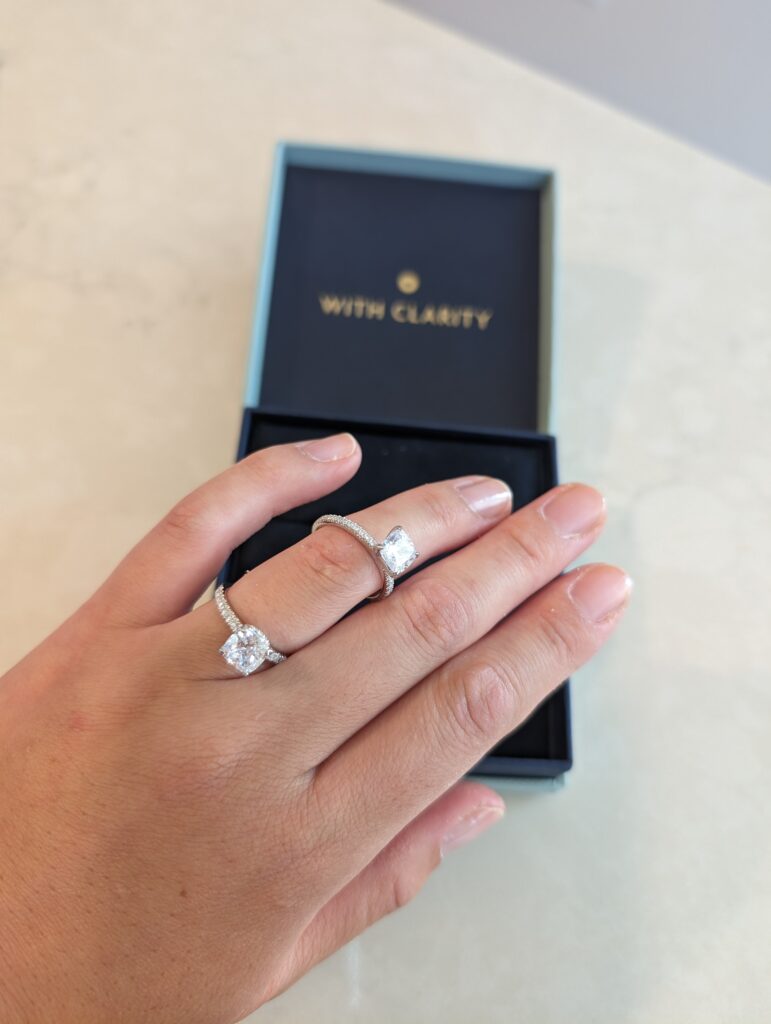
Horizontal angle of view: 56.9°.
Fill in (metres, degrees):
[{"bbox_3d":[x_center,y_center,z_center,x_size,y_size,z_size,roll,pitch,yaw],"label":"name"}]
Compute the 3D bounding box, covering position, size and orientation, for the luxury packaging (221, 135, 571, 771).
[{"bbox_3d":[0.004,-0.024,0.216,0.092,0.035,0.192,5,69,-2],"label":"luxury packaging"}]

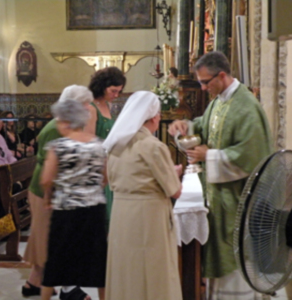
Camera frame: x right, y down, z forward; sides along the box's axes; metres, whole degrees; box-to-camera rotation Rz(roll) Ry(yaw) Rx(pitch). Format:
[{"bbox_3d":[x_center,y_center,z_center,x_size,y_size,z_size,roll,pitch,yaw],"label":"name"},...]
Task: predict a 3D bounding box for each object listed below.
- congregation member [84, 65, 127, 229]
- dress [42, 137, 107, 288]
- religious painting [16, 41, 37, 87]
[{"bbox_3d":[-0.319,0.234,5.037,0.320,1.720,0.440,3,5,32],"label":"congregation member"},{"bbox_3d":[-0.486,0.415,4.400,0.430,1.000,0.300,-2,5,-20],"label":"dress"},{"bbox_3d":[-1.994,-1.444,10.800,0.340,0.760,0.070,0,5,8],"label":"religious painting"}]

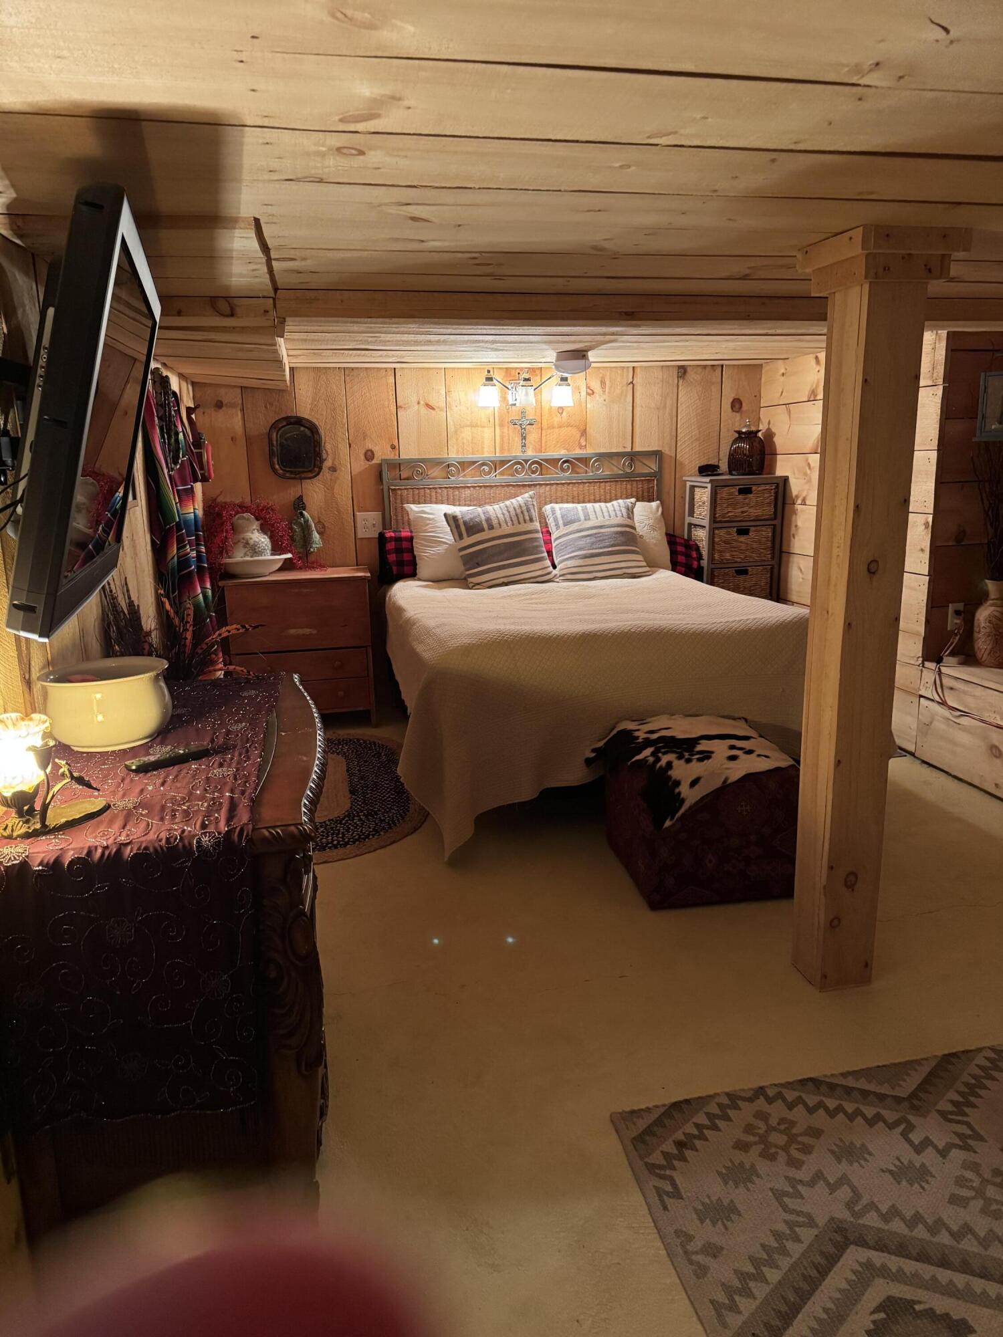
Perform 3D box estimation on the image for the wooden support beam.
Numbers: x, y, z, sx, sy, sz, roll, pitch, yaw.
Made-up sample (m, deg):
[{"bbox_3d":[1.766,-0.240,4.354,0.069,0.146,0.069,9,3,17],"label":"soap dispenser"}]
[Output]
[{"bbox_3d":[0.852,-0.072,2.234,0.245,1.779,0.245,-4,13,-11],"label":"wooden support beam"}]

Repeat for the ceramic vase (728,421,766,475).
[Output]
[{"bbox_3d":[1.340,-1.202,5.053,0.220,0.296,0.220,-4,13,-11],"label":"ceramic vase"}]

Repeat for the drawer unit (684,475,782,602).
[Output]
[{"bbox_3d":[1.297,-0.461,5.228,0.448,1.200,0.360,-4,13,-11],"label":"drawer unit"}]

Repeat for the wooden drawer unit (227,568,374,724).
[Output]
[{"bbox_3d":[-1.039,-0.099,4.827,0.720,0.778,0.430,-4,13,-11],"label":"wooden drawer unit"}]

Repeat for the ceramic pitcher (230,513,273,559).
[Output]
[{"bbox_3d":[-1.235,-0.620,4.595,0.190,0.300,0.225,7,16,32],"label":"ceramic pitcher"}]

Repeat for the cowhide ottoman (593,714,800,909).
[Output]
[{"bbox_3d":[0.657,0.447,3.014,0.510,0.430,0.520,-3,13,-8],"label":"cowhide ottoman"}]

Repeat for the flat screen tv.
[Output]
[{"bbox_3d":[-0.735,-0.431,1.653,0.100,0.594,0.950,11,8,-19],"label":"flat screen tv"}]

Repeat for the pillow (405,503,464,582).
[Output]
[{"bbox_3d":[-0.162,-0.666,4.839,0.660,0.420,0.190,-4,-7,-11],"label":"pillow"}]

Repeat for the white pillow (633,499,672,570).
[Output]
[{"bbox_3d":[0.625,-0.714,4.931,0.520,0.420,0.170,-4,-12,-11],"label":"white pillow"}]

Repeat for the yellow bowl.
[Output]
[{"bbox_3d":[-0.772,0.070,1.821,0.238,0.140,0.238,-4,13,-11],"label":"yellow bowl"}]

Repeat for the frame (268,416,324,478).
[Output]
[{"bbox_3d":[-1.068,-1.153,4.816,0.280,0.320,0.030,-4,13,-11],"label":"frame"}]

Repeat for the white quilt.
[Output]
[{"bbox_3d":[0.395,0.042,4.044,1.760,0.680,1.890,-4,13,-11],"label":"white quilt"}]

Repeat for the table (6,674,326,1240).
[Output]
[{"bbox_3d":[-0.593,0.534,1.907,0.520,0.815,1.075,-4,13,-11],"label":"table"}]

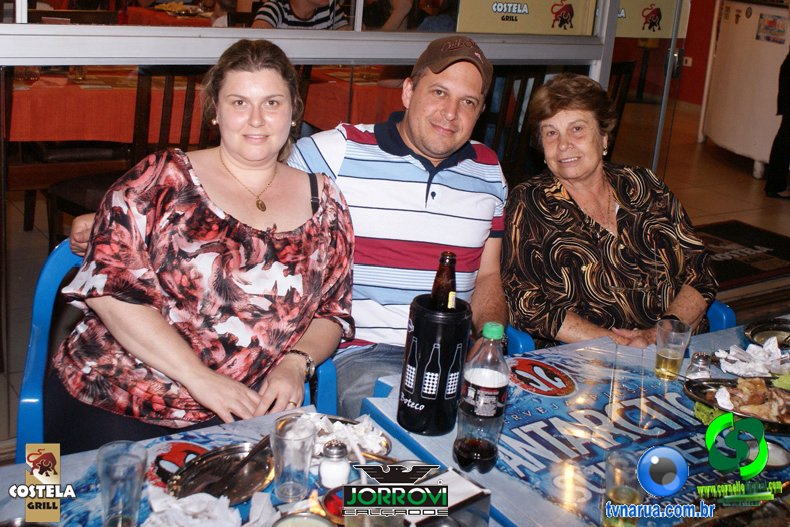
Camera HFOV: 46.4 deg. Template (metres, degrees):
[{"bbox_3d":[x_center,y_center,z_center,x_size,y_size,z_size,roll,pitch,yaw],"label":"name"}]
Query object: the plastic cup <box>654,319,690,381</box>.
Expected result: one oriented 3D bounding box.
[{"bbox_3d":[0.526,0.166,1.754,0.065,0.099,0.065,5,17,0],"label":"plastic cup"}]

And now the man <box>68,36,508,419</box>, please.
[{"bbox_3d":[-0.211,0.219,1.793,0.887,1.302,0.780,2,17,-8],"label":"man"}]

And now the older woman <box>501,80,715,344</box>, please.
[{"bbox_3d":[0.450,0.253,1.973,0.479,1.233,0.750,3,17,-6],"label":"older woman"}]

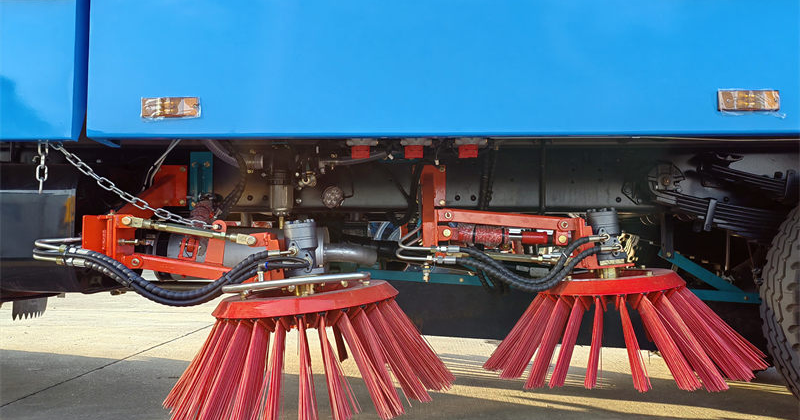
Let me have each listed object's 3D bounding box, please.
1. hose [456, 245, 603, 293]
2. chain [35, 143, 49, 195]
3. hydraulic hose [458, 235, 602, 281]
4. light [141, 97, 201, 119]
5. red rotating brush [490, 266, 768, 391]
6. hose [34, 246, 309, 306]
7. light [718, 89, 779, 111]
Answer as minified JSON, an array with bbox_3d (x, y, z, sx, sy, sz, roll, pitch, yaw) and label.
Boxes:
[{"bbox_3d":[0.390,0.176,1.880,0.440,0.146,0.100,0,-3,2],"label":"hose"},{"bbox_3d":[-0.958,-0.116,1.670,0.036,0.148,0.033,0,-3,2],"label":"chain"},{"bbox_3d":[0.393,0.143,1.880,0.435,0.140,0.100,0,-3,2],"label":"hydraulic hose"},{"bbox_3d":[-0.571,-0.256,1.555,0.146,0.049,0.022,0,-3,2],"label":"light"},{"bbox_3d":[0.678,0.344,1.985,0.830,0.275,0.830,-3,-3,2],"label":"red rotating brush"},{"bbox_3d":[-0.670,0.195,1.830,0.810,0.178,0.140,0,-3,2],"label":"hose"},{"bbox_3d":[0.845,-0.265,1.510,0.146,0.049,0.022,0,-3,2],"label":"light"}]

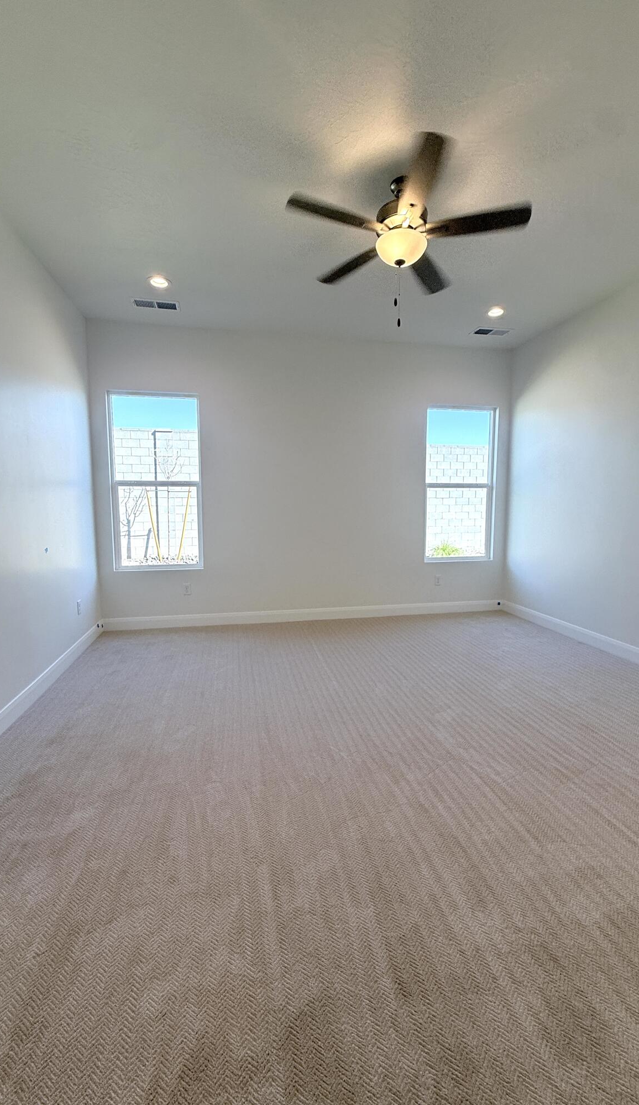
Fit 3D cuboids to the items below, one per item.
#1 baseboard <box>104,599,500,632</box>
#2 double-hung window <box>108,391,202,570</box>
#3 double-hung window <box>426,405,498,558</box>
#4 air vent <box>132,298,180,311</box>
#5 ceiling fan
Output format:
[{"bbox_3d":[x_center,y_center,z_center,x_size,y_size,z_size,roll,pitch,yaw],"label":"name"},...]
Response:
[{"bbox_3d":[-0.002,0.695,5.034,4.527,0.131,0.018,-1,7,-11],"label":"baseboard"},{"bbox_3d":[-1.670,-0.706,4.604,0.866,1.785,0.100,-1,7,-11],"label":"double-hung window"},{"bbox_3d":[1.639,-0.781,5.240,0.873,1.774,0.100,-1,7,-11],"label":"double-hung window"},{"bbox_3d":[-1.432,-2.181,3.955,0.383,0.025,0.191,-1,7,-11],"label":"air vent"},{"bbox_3d":[0.452,-1.805,2.462,1.300,0.438,1.300,-1,7,-11],"label":"ceiling fan"}]

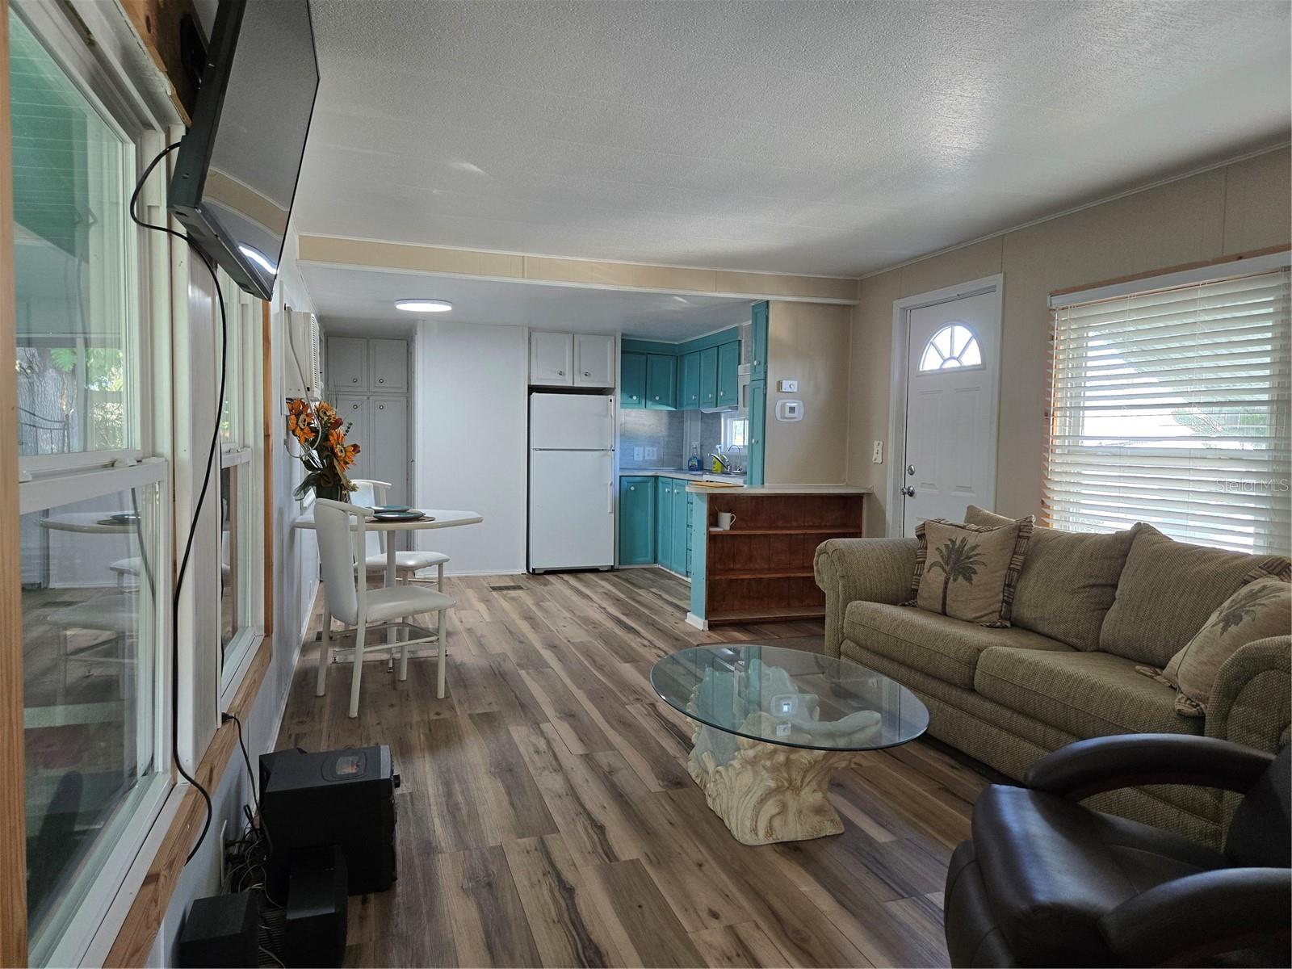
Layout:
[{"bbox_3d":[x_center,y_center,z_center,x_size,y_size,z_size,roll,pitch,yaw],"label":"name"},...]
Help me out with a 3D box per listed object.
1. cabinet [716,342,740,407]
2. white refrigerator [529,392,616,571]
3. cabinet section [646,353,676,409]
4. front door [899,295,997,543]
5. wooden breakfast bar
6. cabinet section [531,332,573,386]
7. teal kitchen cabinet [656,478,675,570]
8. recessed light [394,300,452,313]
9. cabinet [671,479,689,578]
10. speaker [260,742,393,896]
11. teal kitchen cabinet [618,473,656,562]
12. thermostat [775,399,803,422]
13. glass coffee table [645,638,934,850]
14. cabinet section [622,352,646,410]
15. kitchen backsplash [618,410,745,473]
[{"bbox_3d":[0.864,-0.934,7.379,0.342,0.529,0.442,0,3,-18],"label":"cabinet"},{"bbox_3d":[-0.766,-0.029,8.139,0.763,1.600,0.716,0,3,-18],"label":"white refrigerator"},{"bbox_3d":[0.120,-1.024,8.682,0.324,0.544,0.310,0,3,-18],"label":"cabinet section"},{"bbox_3d":[1.819,-0.074,5.206,0.050,2.054,0.865,0,3,-18],"label":"front door"},{"bbox_3d":[0.850,0.471,5.810,1.355,0.919,0.373,0,3,-18],"label":"wooden breakfast bar"},{"bbox_3d":[-0.912,-1.138,7.959,0.389,0.468,0.450,0,3,-18],"label":"cabinet section"},{"bbox_3d":[0.459,0.347,8.119,0.604,0.822,0.367,0,3,-18],"label":"teal kitchen cabinet"},{"bbox_3d":[-1.643,-1.327,6.339,0.418,0.031,0.418,0,3,-18],"label":"recessed light"},{"bbox_3d":[0.582,0.373,7.745,0.604,0.825,0.411,0,3,-18],"label":"cabinet"},{"bbox_3d":[-0.878,0.941,2.401,0.320,0.310,0.261,0,3,-18],"label":"speaker"},{"bbox_3d":[-0.169,0.326,8.404,0.373,0.844,0.604,0,3,-18],"label":"teal kitchen cabinet"},{"bbox_3d":[1.006,-0.516,5.978,0.220,0.154,0.037,0,3,-18],"label":"thermostat"},{"bbox_3d":[0.442,0.878,2.841,0.824,0.430,1.150,0,3,-18],"label":"glass coffee table"},{"bbox_3d":[-0.193,-1.024,8.578,0.322,0.544,0.310,0,3,-18],"label":"cabinet section"},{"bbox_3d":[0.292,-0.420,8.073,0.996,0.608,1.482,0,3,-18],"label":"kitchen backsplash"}]

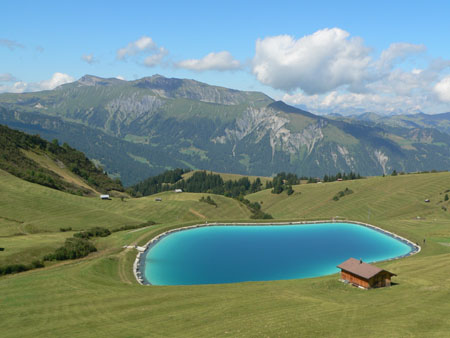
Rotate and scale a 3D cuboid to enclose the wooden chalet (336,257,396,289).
[{"bbox_3d":[33.006,24.255,140.039,8.141,4.747,11.912,-2,5,-25],"label":"wooden chalet"}]

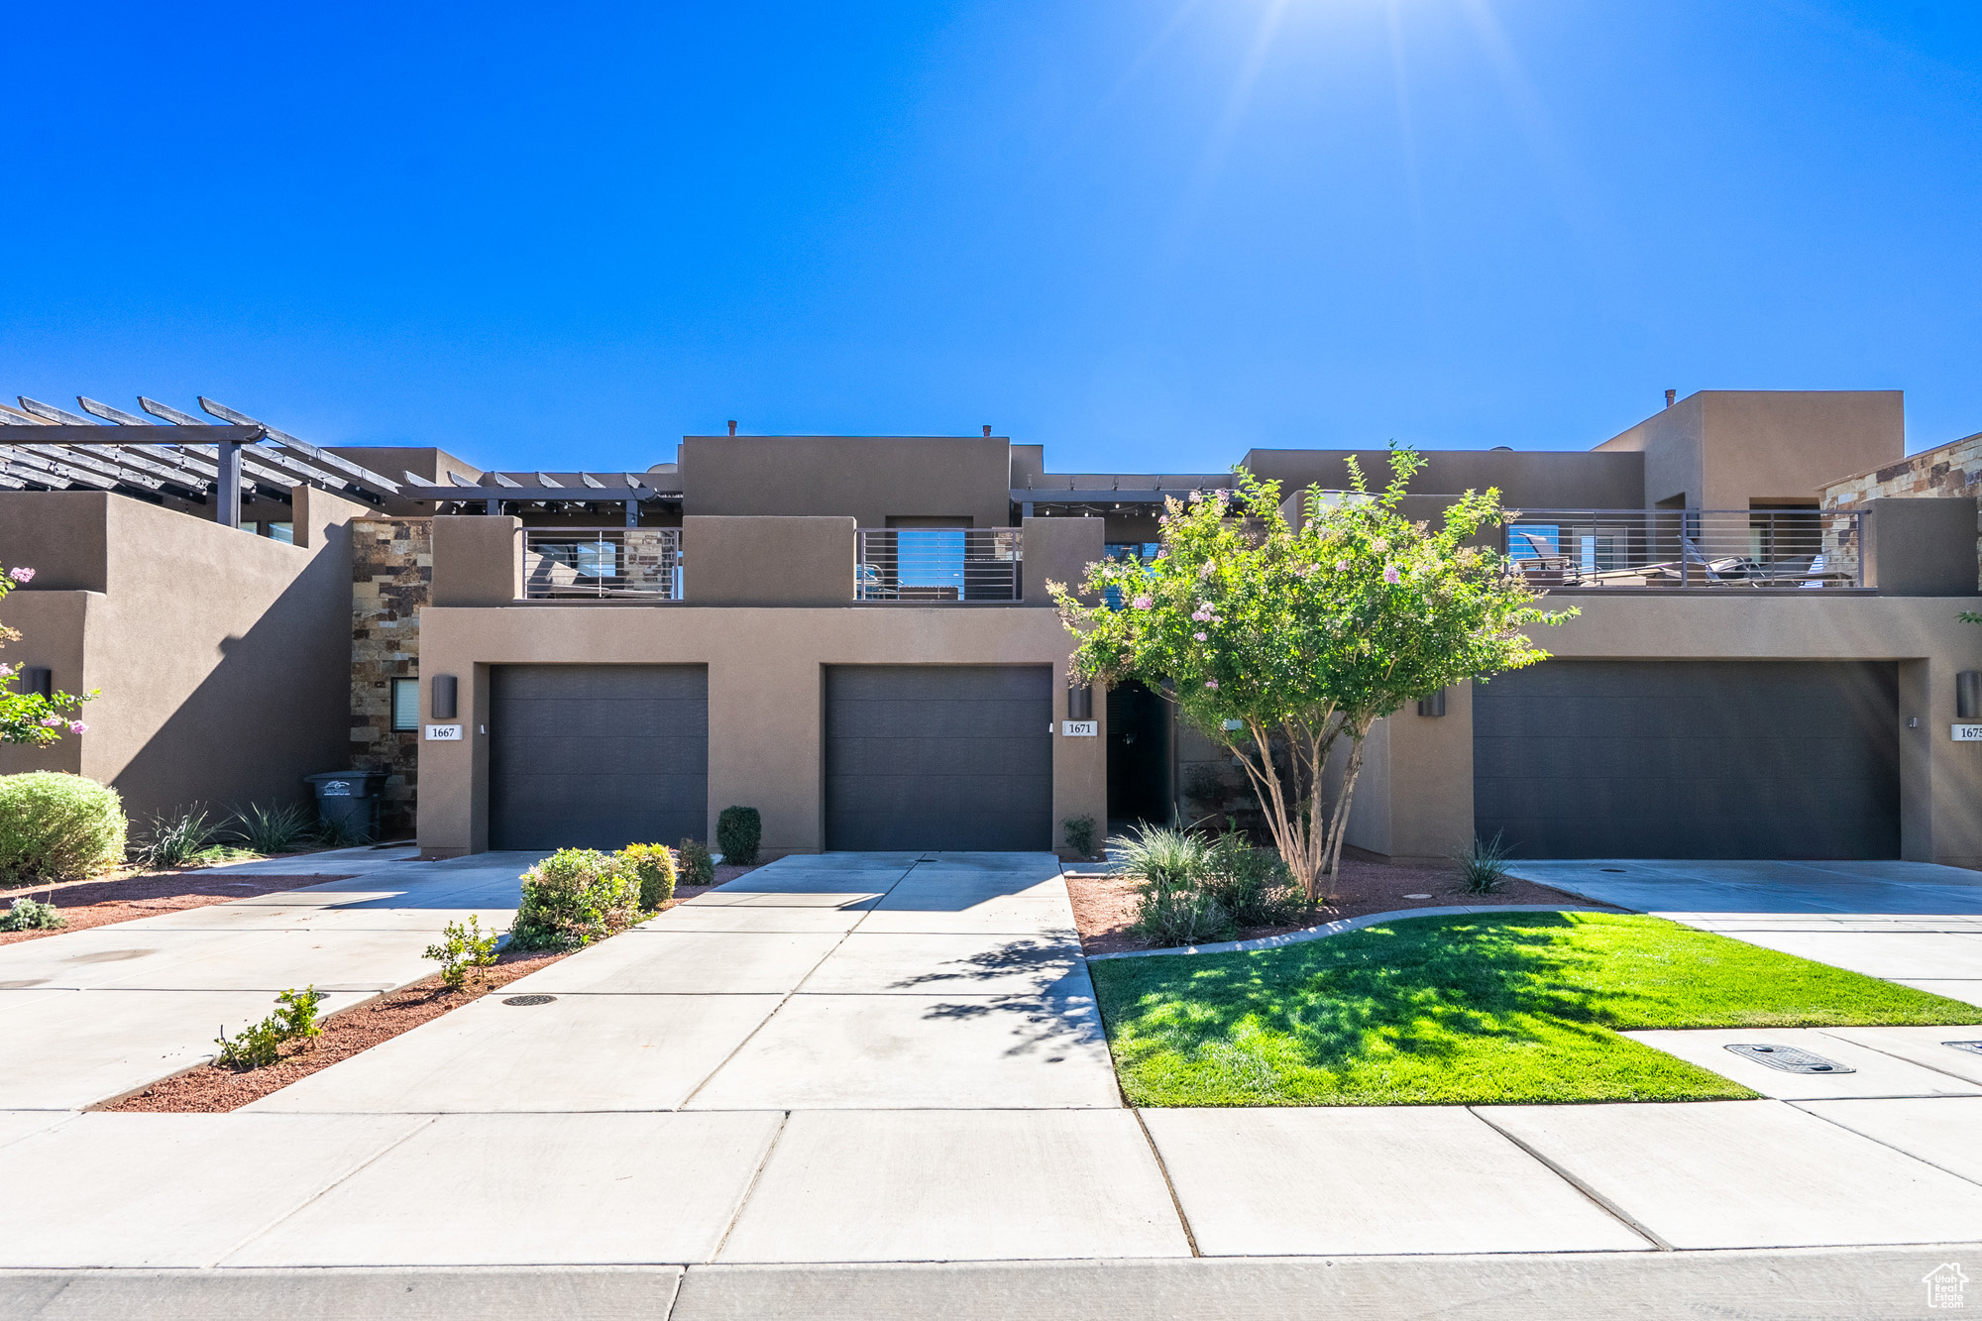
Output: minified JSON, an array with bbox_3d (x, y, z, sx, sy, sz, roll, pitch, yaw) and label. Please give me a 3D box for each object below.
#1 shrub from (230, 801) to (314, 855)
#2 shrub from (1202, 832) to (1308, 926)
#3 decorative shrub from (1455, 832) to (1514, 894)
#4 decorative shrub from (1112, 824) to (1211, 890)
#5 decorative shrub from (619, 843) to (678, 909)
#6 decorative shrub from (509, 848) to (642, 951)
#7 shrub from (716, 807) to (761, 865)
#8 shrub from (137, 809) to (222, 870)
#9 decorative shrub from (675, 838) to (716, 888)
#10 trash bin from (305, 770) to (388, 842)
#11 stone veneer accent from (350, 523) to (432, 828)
[{"bbox_3d":[-9.127,2.137,11.200,0.840,0.650,0.840,0,-3,2],"label":"shrub"},{"bbox_3d":[2.137,1.773,7.150,0.820,0.700,0.800,0,-3,2],"label":"shrub"},{"bbox_3d":[4.718,1.935,8.400,0.520,0.580,0.520,0,-3,2],"label":"decorative shrub"},{"bbox_3d":[1.568,1.808,8.000,0.860,0.670,0.820,0,-3,2],"label":"decorative shrub"},{"bbox_3d":[-3.110,1.929,7.950,0.540,0.580,0.560,0,-3,2],"label":"decorative shrub"},{"bbox_3d":[-3.163,1.779,6.700,0.840,0.660,0.940,0,-3,2],"label":"decorative shrub"},{"bbox_3d":[-3.038,2.107,10.600,0.520,0.680,0.520,0,-3,2],"label":"shrub"},{"bbox_3d":[-9.415,2.063,10.200,0.800,0.660,0.800,0,-3,2],"label":"shrub"},{"bbox_3d":[-3.022,2.066,9.000,0.410,0.480,0.420,0,-3,2],"label":"decorative shrub"},{"bbox_3d":[-9.255,2.111,12.700,0.820,1.080,0.660,0,-3,2],"label":"trash bin"},{"bbox_3d":[-9.117,0.271,13.400,1.300,4.800,0.300,0,-3,2],"label":"stone veneer accent"}]

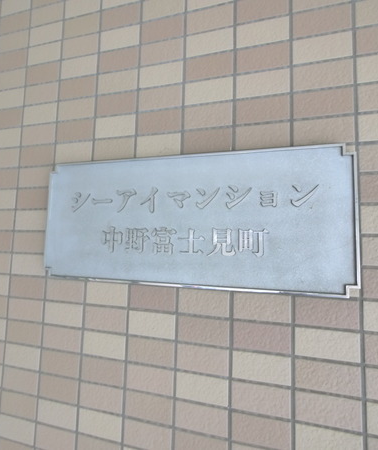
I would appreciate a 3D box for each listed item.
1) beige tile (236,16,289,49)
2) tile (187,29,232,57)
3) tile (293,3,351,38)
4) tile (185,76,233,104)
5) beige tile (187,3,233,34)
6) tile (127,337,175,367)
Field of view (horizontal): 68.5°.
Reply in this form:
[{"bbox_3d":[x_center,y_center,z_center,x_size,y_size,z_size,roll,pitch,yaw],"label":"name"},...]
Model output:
[{"bbox_3d":[0.137,-0.354,0.515,0.095,0.045,0.010,0,-5,17],"label":"beige tile"},{"bbox_3d":[0.041,-0.358,0.547,0.095,0.045,0.009,0,-5,17],"label":"tile"},{"bbox_3d":[0.233,-0.357,0.491,0.095,0.045,0.010,0,-5,16],"label":"tile"},{"bbox_3d":[0.040,-0.257,0.540,0.095,0.045,0.009,0,-5,16],"label":"tile"},{"bbox_3d":[0.043,-0.403,0.547,0.095,0.045,0.010,0,-5,17],"label":"beige tile"},{"bbox_3d":[-0.071,0.237,0.523,0.095,0.045,0.010,0,-5,17],"label":"tile"}]

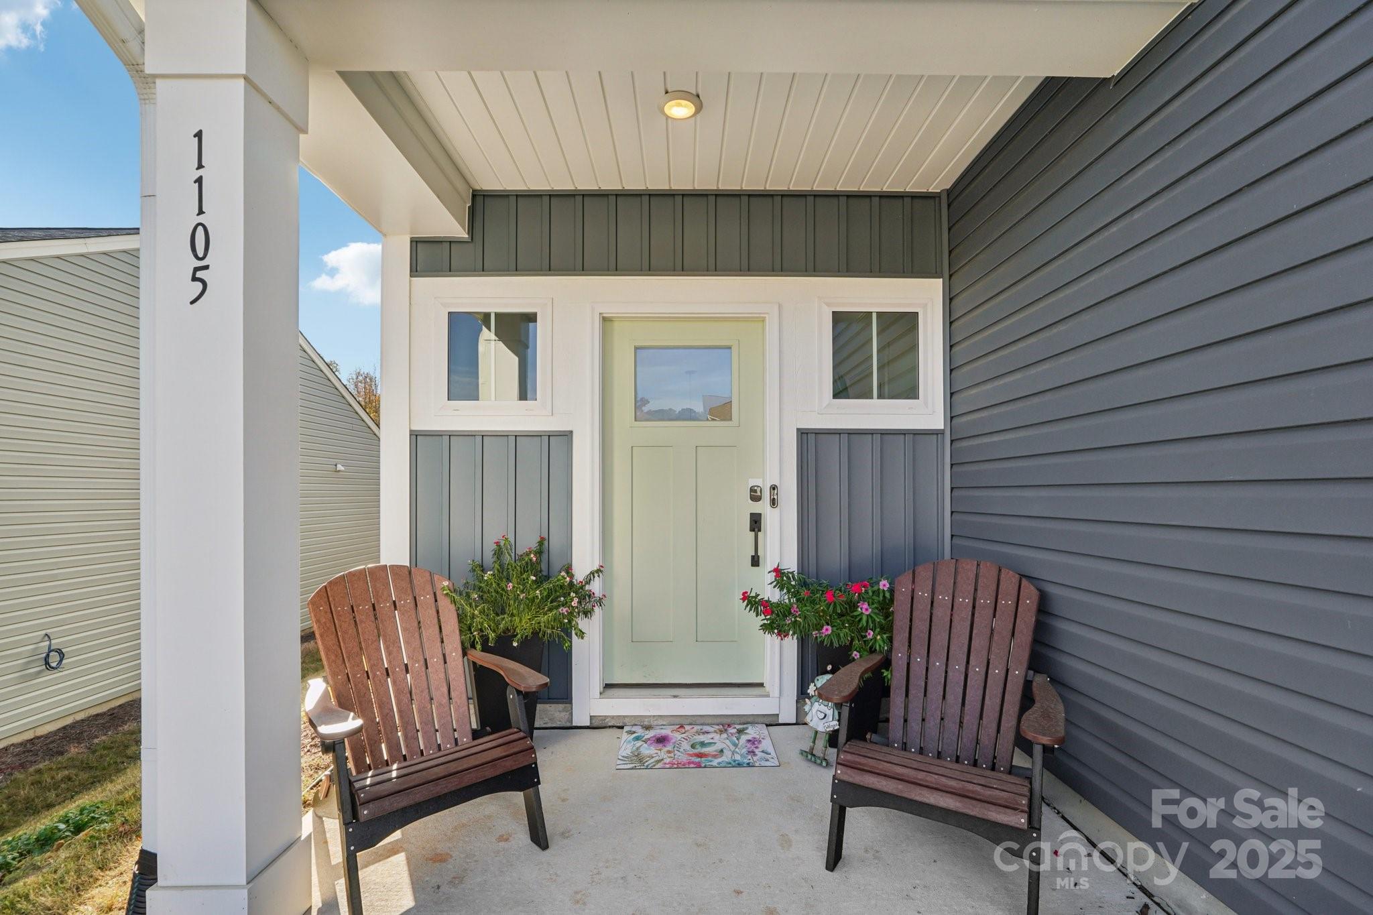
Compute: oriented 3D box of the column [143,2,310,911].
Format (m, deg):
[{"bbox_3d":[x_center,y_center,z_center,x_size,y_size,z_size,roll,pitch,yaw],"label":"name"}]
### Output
[{"bbox_3d":[-1.310,0.065,1.660,0.275,2.630,0.265,0,-1,-1],"label":"column"}]

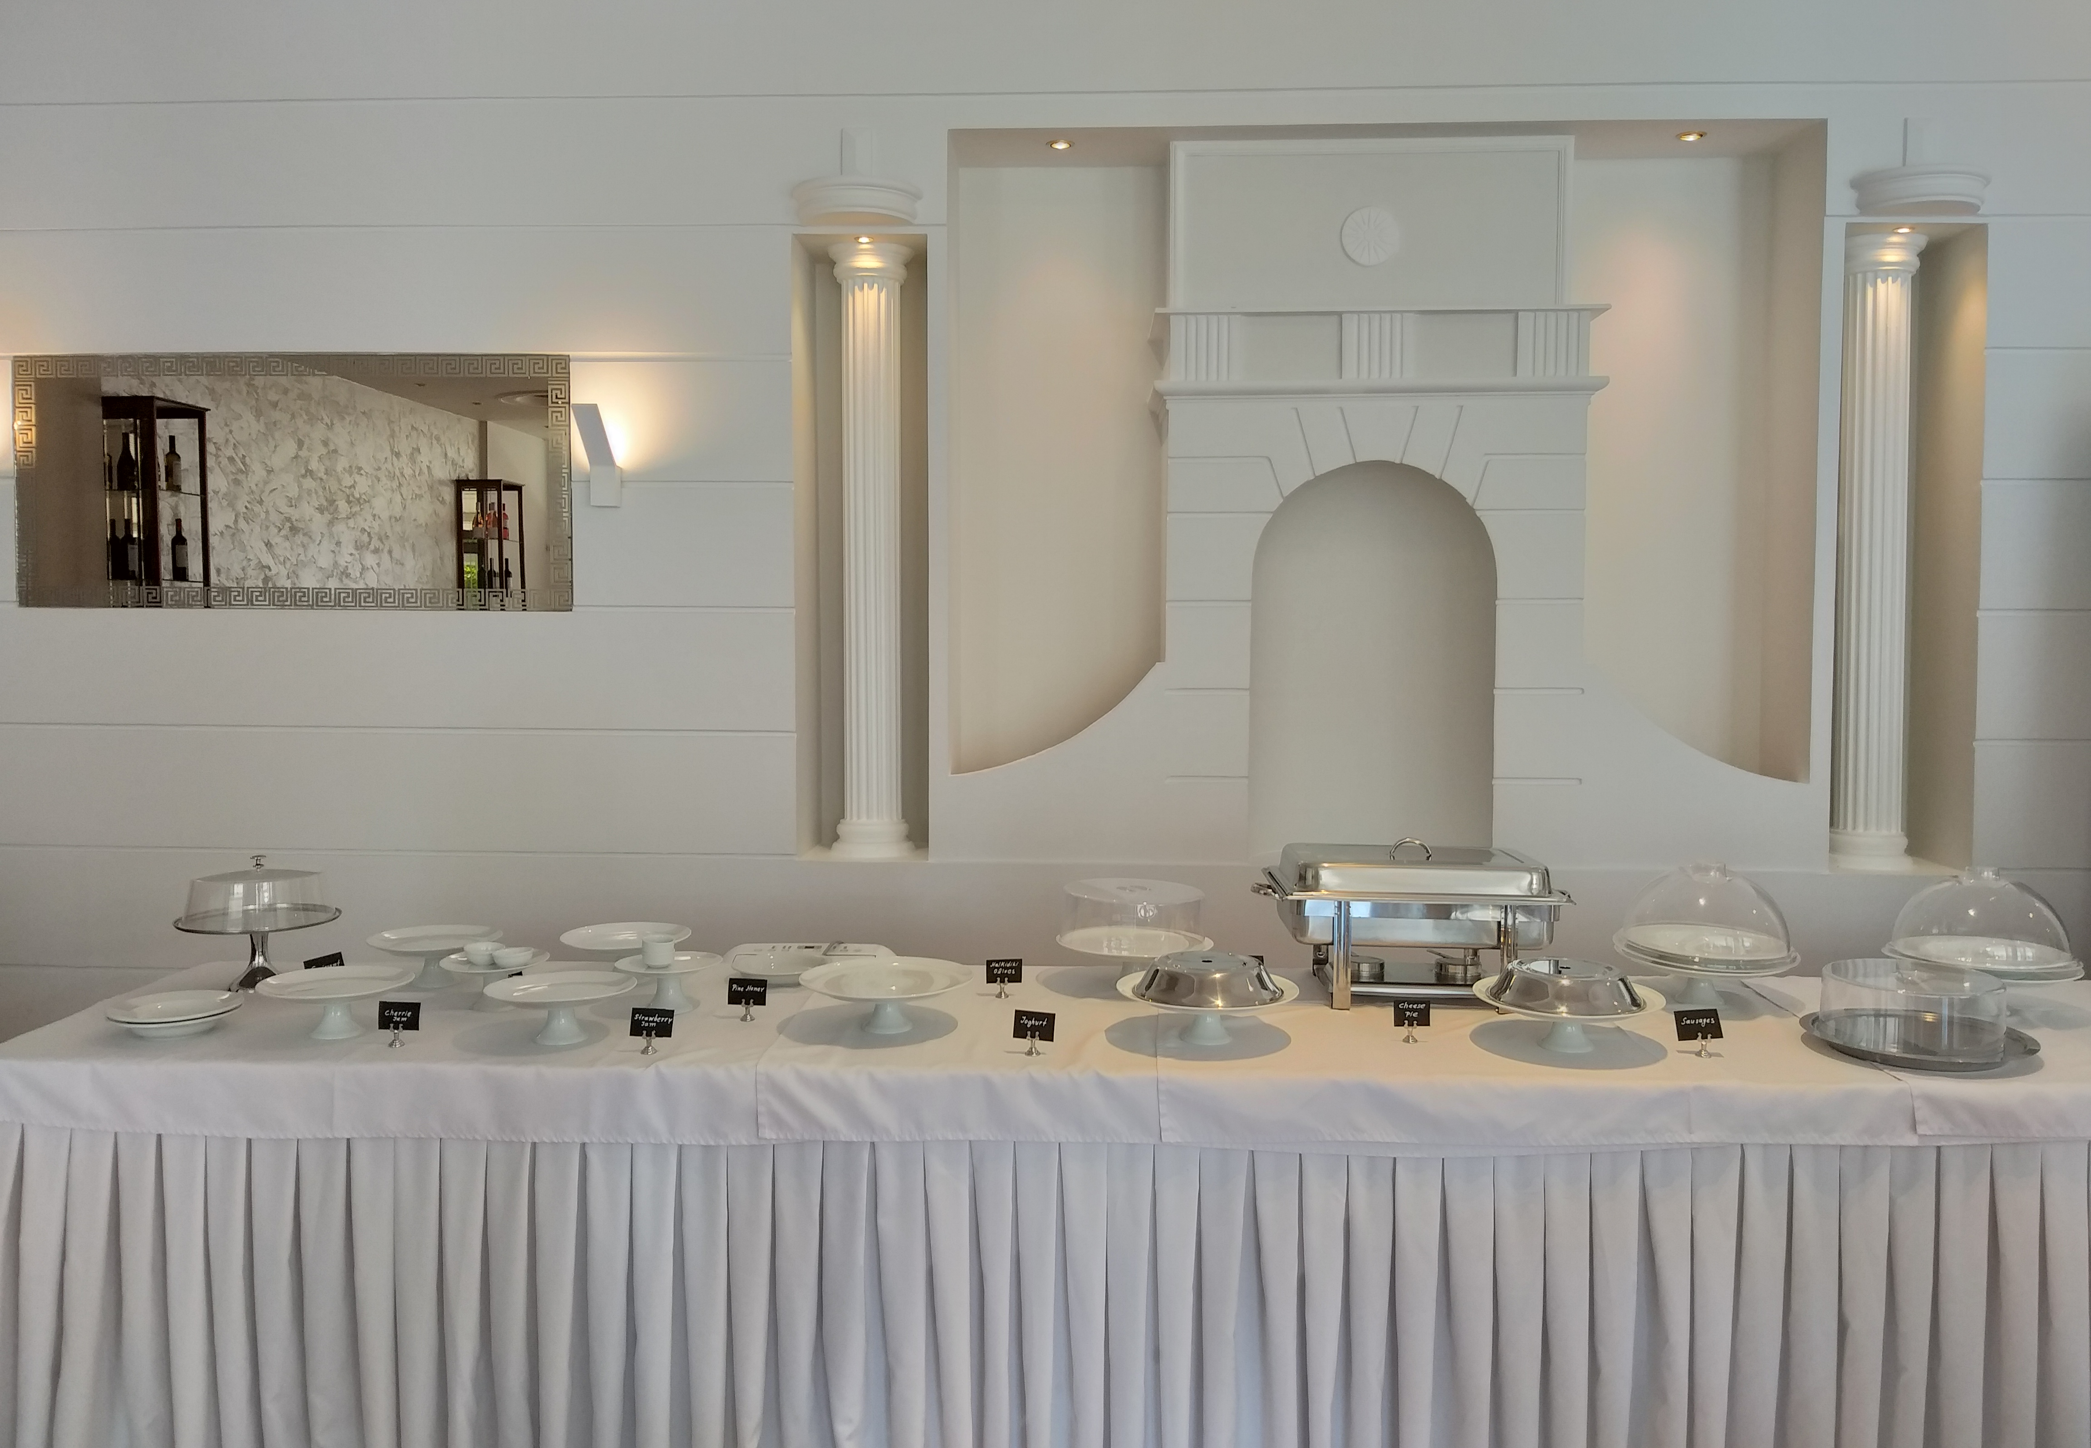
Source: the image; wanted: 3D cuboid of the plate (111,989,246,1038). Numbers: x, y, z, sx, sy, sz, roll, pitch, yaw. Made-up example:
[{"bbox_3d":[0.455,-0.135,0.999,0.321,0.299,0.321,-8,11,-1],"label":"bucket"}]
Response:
[{"bbox_3d":[-1.561,0.526,2.816,0.229,0.046,0.229,0,3,3],"label":"plate"}]

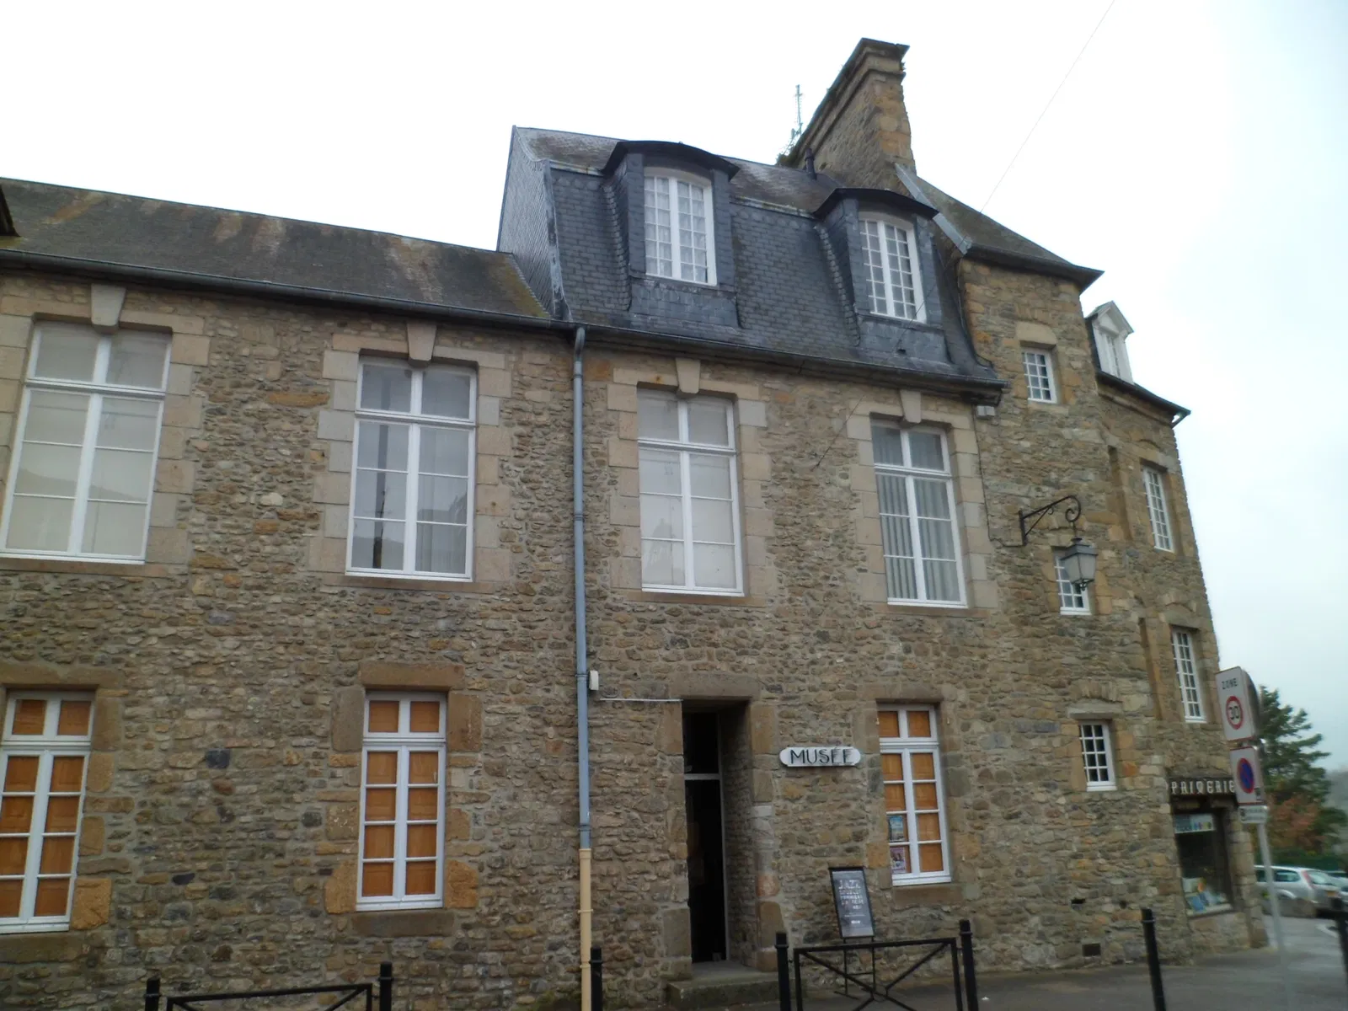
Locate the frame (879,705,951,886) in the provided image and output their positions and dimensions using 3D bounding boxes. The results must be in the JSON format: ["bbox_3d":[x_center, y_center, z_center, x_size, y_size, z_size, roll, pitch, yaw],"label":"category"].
[{"bbox_3d":[2.630,3.186,11.279,0.820,1.930,0.100,5,-19,-20],"label":"frame"}]

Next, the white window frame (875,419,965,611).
[{"bbox_3d":[3.122,0.111,13.079,1.290,2.422,0.100,5,-17,-23],"label":"white window frame"}]

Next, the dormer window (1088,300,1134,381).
[{"bbox_3d":[6.124,-2.281,14.864,1.000,1.200,0.870,12,-22,-37],"label":"dormer window"}]

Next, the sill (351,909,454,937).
[{"bbox_3d":[-2.421,3.714,9.039,0.900,0.225,0.200,5,-19,-20],"label":"sill"}]

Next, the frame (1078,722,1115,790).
[{"bbox_3d":[5.473,3.258,13.197,0.541,0.864,0.100,5,-17,-23],"label":"frame"}]

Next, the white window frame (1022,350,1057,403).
[{"bbox_3d":[4.932,-1.784,13.840,0.580,0.810,0.100,5,-19,-20],"label":"white window frame"}]

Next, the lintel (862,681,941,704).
[{"bbox_3d":[2.695,2.252,12.201,1.142,0.235,0.200,5,-17,-23],"label":"lintel"}]

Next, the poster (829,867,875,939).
[{"bbox_3d":[1.838,4.072,10.384,0.410,0.680,0.040,5,-29,-20],"label":"poster"}]

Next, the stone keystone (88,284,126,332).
[{"bbox_3d":[-5.768,-1.995,10.314,0.323,0.458,0.200,5,-18,-19],"label":"stone keystone"}]

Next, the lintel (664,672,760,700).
[{"bbox_3d":[0.396,2.022,11.261,1.122,0.265,0.220,5,-17,-23],"label":"lintel"}]

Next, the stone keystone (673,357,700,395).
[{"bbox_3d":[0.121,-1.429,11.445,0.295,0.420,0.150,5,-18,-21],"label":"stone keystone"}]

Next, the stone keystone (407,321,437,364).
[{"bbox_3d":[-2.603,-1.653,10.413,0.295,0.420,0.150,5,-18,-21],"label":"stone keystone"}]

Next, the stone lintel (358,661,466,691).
[{"bbox_3d":[-2.599,1.699,10.015,1.040,0.255,0.200,5,-17,-23],"label":"stone lintel"}]

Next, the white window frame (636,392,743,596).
[{"bbox_3d":[0.166,-0.154,11.846,1.290,2.417,0.100,5,-17,-23],"label":"white window frame"}]

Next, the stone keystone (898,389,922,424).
[{"bbox_3d":[3.105,-1.273,13.413,0.339,0.448,0.200,5,-18,-19],"label":"stone keystone"}]

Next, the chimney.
[{"bbox_3d":[3.178,-6.152,18.537,0.848,2.595,3.585,2,-16,-15],"label":"chimney"}]

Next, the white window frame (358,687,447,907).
[{"bbox_3d":[-2.507,2.712,9.387,0.760,1.930,0.100,5,-19,-20],"label":"white window frame"}]

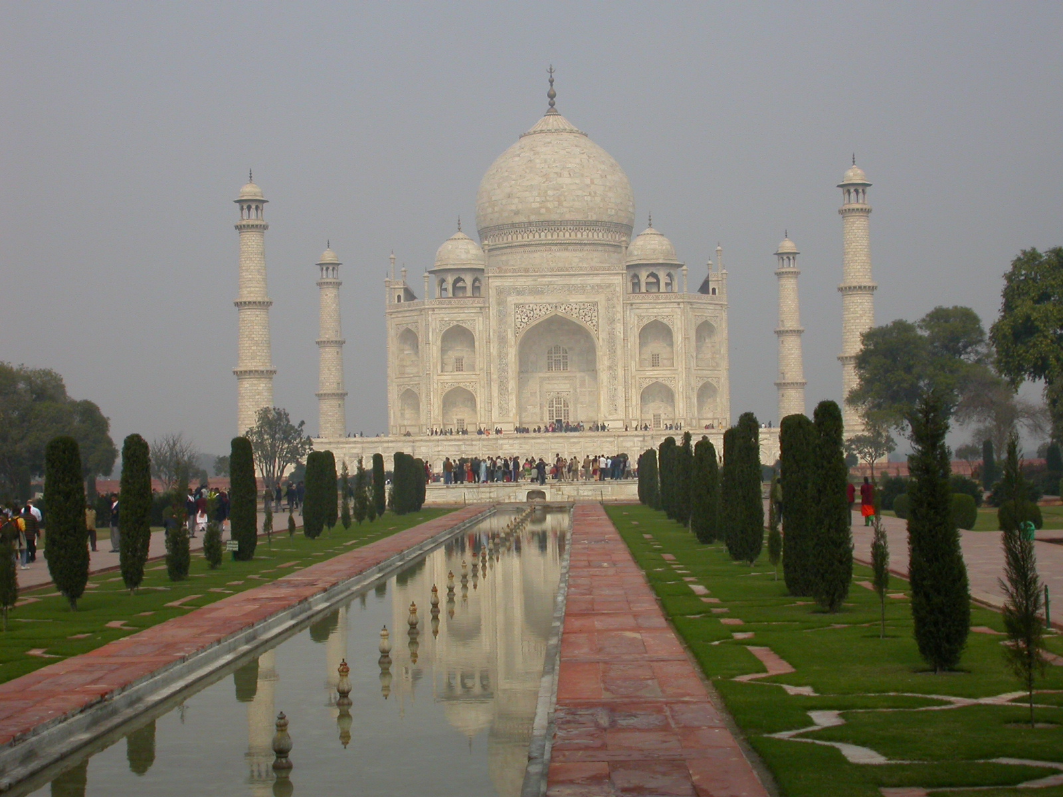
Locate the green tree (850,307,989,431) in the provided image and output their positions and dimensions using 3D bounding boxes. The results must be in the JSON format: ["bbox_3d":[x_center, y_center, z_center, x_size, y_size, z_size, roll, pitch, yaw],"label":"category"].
[{"bbox_3d":[30.468,-0.110,149.414,10.992,14.209,10.992,-1,-2,1],"label":"green tree"}]

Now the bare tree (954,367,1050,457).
[{"bbox_3d":[39.997,2.394,161.775,7.895,9.812,7.500,-2,-2,14],"label":"bare tree"}]

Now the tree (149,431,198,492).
[{"bbox_3d":[-35.784,6.674,190.788,4.890,6.606,4.890,-1,-2,1],"label":"tree"}]

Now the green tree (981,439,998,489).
[{"bbox_3d":[31.727,4.566,132.120,1.037,3.543,1.037,-2,-2,13],"label":"green tree"}]

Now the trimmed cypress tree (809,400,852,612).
[{"bbox_3d":[4.770,1.726,30.383,0.701,3.389,0.701,-2,-2,9],"label":"trimmed cypress tree"}]

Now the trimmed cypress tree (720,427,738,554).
[{"bbox_3d":[5.069,2.350,46.986,0.778,3.327,0.778,-2,-2,6],"label":"trimmed cypress tree"}]

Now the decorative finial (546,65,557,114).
[{"bbox_3d":[3.574,-54.571,335.853,1.900,8.701,1.900,-1,-2,1],"label":"decorative finial"}]

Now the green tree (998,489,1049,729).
[{"bbox_3d":[4.154,1.638,16.058,0.410,2.286,0.410,-1,-2,1],"label":"green tree"}]

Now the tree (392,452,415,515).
[{"bbox_3d":[-6.961,4.606,103.121,1.124,3.409,1.124,-1,-2,-4],"label":"tree"}]

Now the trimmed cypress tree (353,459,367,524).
[{"bbox_3d":[-7.791,4.209,86.379,0.678,3.030,0.678,-1,-2,-5],"label":"trimmed cypress tree"}]

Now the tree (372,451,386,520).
[{"bbox_3d":[-7.113,4.077,89.106,0.641,3.138,0.641,-1,-2,1],"label":"tree"}]

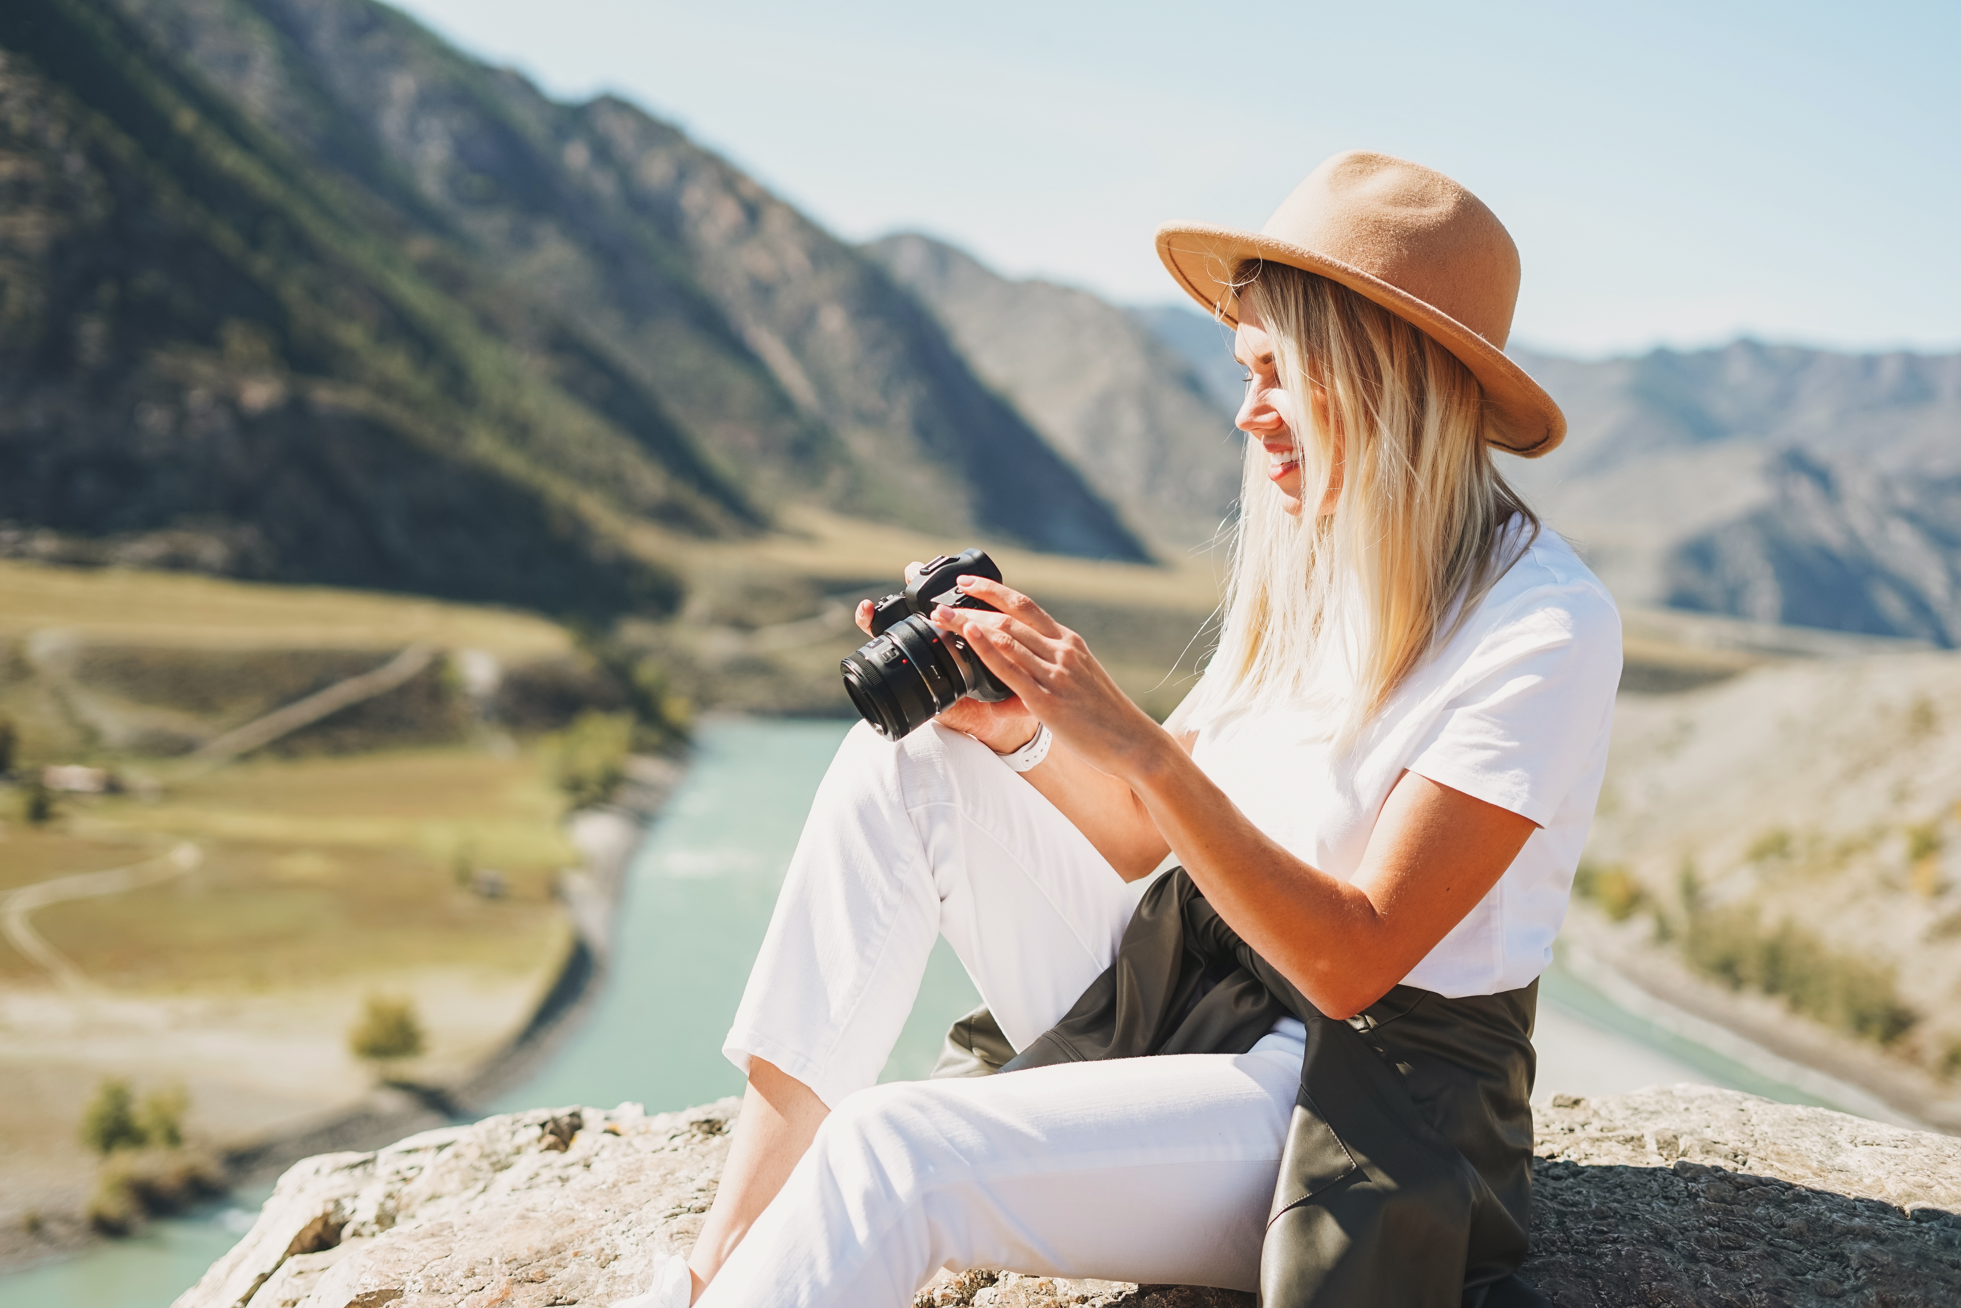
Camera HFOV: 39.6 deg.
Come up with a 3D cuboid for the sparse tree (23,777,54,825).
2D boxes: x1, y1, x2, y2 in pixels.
[{"bbox_3d":[-152.550,23.950,440.700,5.050,7.700,5.050,-1,4,-19],"label":"sparse tree"}]

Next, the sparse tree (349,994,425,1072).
[{"bbox_3d":[-61.590,39.400,282.320,7.710,7.710,7.710,-1,3,-12],"label":"sparse tree"}]

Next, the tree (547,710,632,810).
[{"bbox_3d":[-68.750,19.030,478.740,14.380,17.000,14.380,0,3,-8],"label":"tree"}]

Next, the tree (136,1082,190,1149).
[{"bbox_3d":[-74.790,42.340,248.790,4.750,5.840,4.750,-1,4,-17],"label":"tree"}]

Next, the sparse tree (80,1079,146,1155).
[{"bbox_3d":[-78.540,42.030,246.460,5.790,6.730,5.790,-1,4,-18],"label":"sparse tree"}]

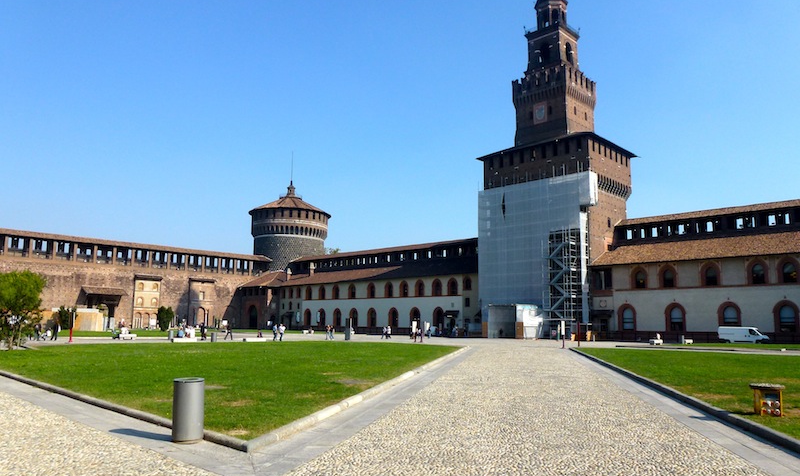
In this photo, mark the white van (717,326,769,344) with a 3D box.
[{"bbox_3d":[42.978,12.091,69.314,5.150,2.200,2.000,-8,-12,43],"label":"white van"}]

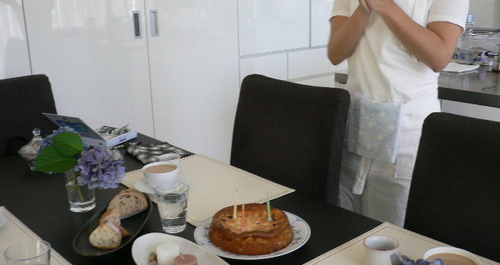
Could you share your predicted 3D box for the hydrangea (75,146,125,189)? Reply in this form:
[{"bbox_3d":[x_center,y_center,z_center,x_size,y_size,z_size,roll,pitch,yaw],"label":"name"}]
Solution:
[{"bbox_3d":[-0.377,0.088,1.265,0.125,0.112,0.118,-1,15,0],"label":"hydrangea"}]

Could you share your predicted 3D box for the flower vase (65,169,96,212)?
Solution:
[{"bbox_3d":[-0.433,0.144,1.299,0.067,0.108,0.067,-1,15,0],"label":"flower vase"}]

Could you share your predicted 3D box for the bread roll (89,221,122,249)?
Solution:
[{"bbox_3d":[-0.305,0.218,1.079,0.069,0.047,0.042,0,15,6],"label":"bread roll"}]

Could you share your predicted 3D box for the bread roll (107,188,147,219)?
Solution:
[{"bbox_3d":[-0.299,0.169,1.232,0.100,0.060,0.045,-11,18,-33],"label":"bread roll"}]

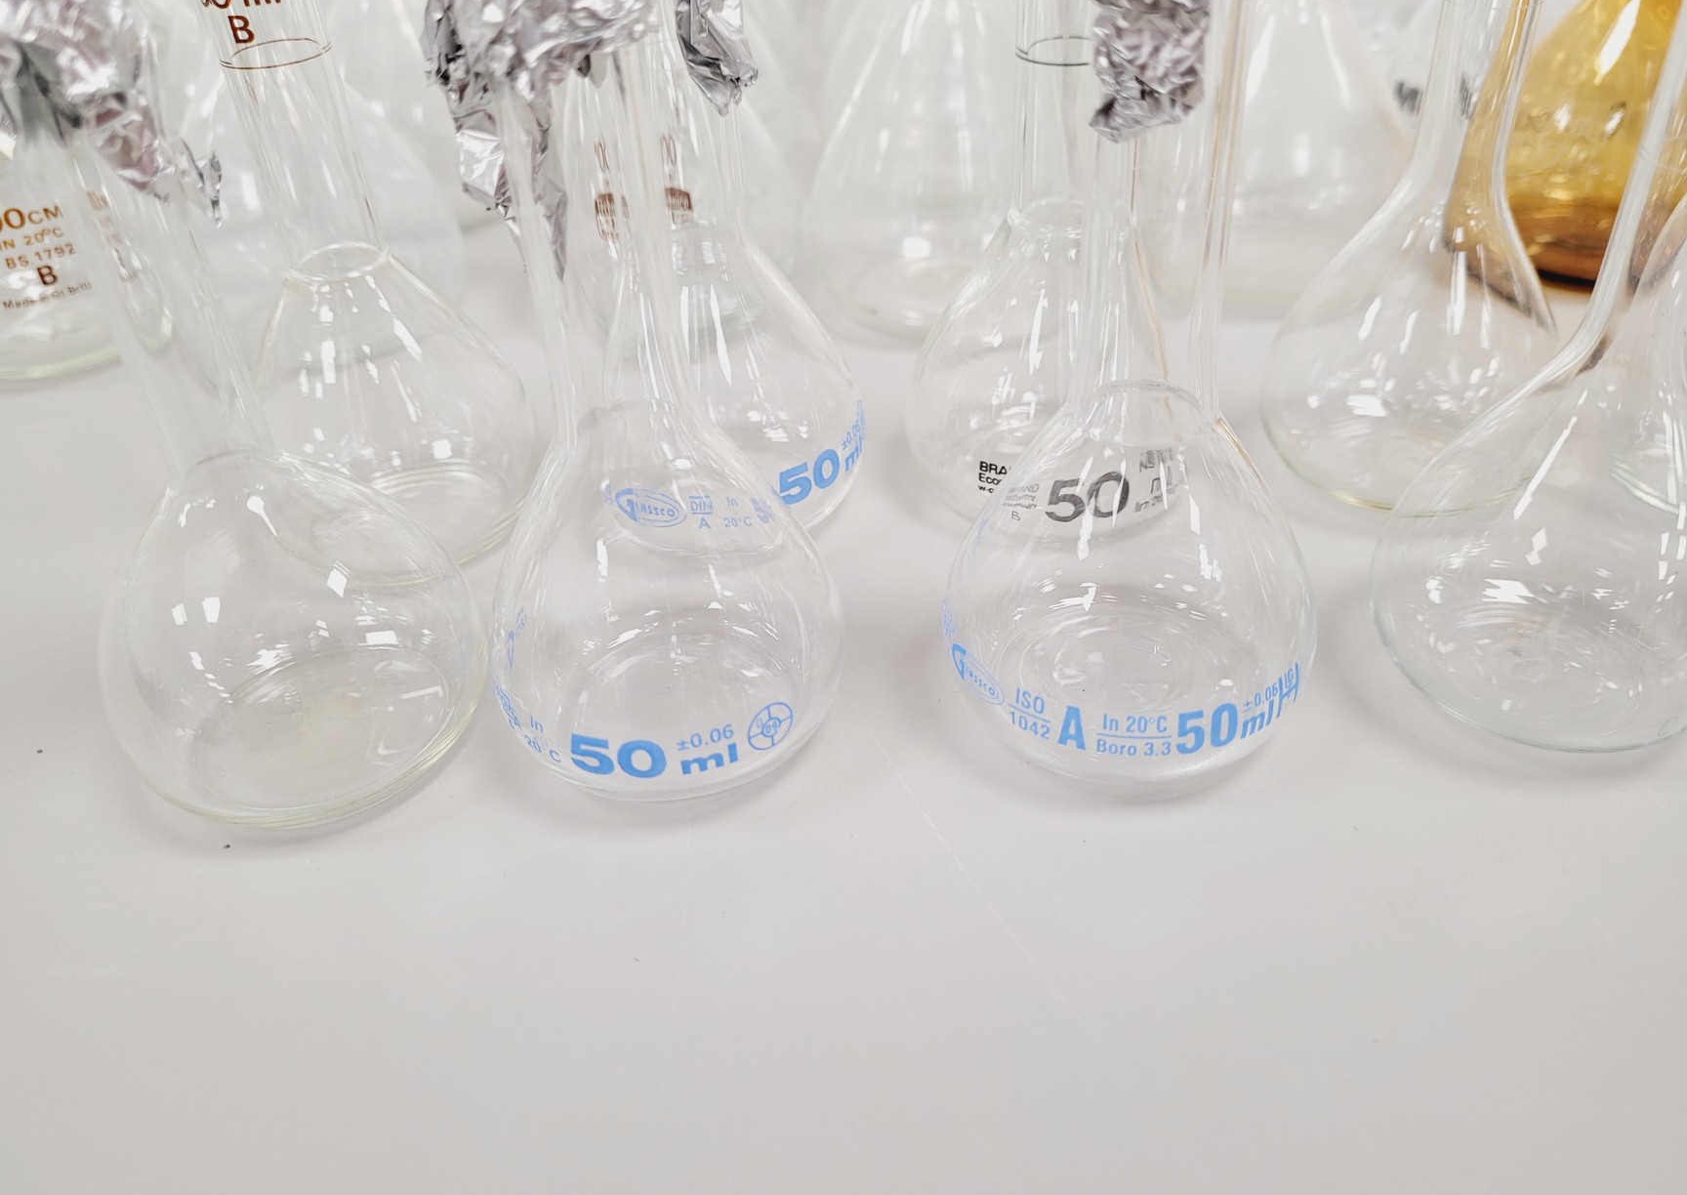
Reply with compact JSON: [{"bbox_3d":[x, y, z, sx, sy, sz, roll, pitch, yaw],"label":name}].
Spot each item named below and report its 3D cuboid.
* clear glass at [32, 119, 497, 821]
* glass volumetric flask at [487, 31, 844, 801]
[{"bbox_3d":[-0.078,-0.034,0.144,0.050,0.133,0.050,-5,37,0],"label":"clear glass"},{"bbox_3d":[-0.028,-0.038,0.144,0.049,0.133,0.049,-5,37,0],"label":"glass volumetric flask"}]

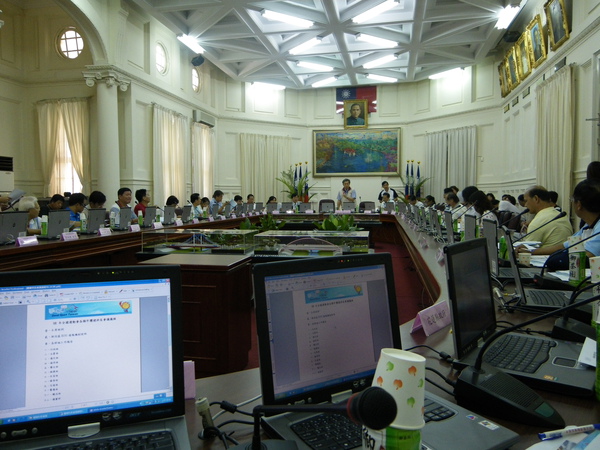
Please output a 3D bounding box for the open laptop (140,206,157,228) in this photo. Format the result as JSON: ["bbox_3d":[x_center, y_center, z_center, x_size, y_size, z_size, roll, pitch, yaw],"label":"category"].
[{"bbox_3d":[-2.150,-0.092,6.590,0.300,0.285,0.330,1,3,9],"label":"open laptop"}]

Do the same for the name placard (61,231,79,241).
[{"bbox_3d":[-2.355,0.123,4.960,0.065,0.068,0.235,0,3,10],"label":"name placard"}]

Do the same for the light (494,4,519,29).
[{"bbox_3d":[3.847,-3.856,8.998,0.200,0.110,1.170,1,3,11],"label":"light"}]

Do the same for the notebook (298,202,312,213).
[{"bbox_3d":[0.165,-0.471,13.444,0.325,0.300,0.330,-1,3,-8],"label":"notebook"}]

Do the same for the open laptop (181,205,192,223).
[{"bbox_3d":[-2.130,-0.192,8.590,0.285,0.298,0.328,0,3,10],"label":"open laptop"}]

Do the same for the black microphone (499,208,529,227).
[{"bbox_3d":[1.500,0.051,3.520,0.380,0.330,0.090,0,3,10],"label":"black microphone"}]

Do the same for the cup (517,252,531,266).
[{"bbox_3d":[1.312,0.212,2.830,0.073,0.077,0.073,0,3,10],"label":"cup"}]

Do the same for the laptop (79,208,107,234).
[{"bbox_3d":[-2.560,-0.038,5.810,0.285,0.298,0.328,0,3,10],"label":"laptop"}]

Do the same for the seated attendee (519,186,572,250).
[{"bbox_3d":[1.840,0.320,3.780,0.720,1.260,0.520,0,3,10],"label":"seated attendee"}]

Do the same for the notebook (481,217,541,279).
[{"bbox_3d":[1.100,0.128,2.437,0.285,0.298,0.328,0,3,10],"label":"notebook"}]

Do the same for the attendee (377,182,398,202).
[{"bbox_3d":[2.648,-0.486,14.697,0.540,1.656,0.330,0,3,7],"label":"attendee"}]

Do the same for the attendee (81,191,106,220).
[{"bbox_3d":[-2.722,0.187,6.569,0.750,1.284,0.500,0,3,14],"label":"attendee"}]

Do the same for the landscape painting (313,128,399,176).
[{"bbox_3d":[1.726,-2.176,14.563,2.610,1.440,0.080,1,3,10],"label":"landscape painting"}]

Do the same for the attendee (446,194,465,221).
[{"bbox_3d":[2.600,0.107,7.850,0.680,1.250,0.520,1,3,9],"label":"attendee"}]

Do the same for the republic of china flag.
[{"bbox_3d":[1.891,-4.140,16.098,1.360,0.907,0.030,0,3,11],"label":"republic of china flag"}]

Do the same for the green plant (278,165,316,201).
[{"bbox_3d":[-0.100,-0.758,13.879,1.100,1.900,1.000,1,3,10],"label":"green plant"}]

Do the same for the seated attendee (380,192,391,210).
[{"bbox_3d":[2.428,-0.249,13.708,0.500,1.295,0.750,0,3,13],"label":"seated attendee"}]

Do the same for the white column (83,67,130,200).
[{"bbox_3d":[-3.632,-1.107,9.252,0.640,3.588,0.640,0,3,11],"label":"white column"}]

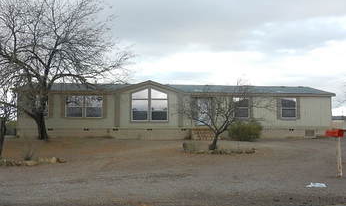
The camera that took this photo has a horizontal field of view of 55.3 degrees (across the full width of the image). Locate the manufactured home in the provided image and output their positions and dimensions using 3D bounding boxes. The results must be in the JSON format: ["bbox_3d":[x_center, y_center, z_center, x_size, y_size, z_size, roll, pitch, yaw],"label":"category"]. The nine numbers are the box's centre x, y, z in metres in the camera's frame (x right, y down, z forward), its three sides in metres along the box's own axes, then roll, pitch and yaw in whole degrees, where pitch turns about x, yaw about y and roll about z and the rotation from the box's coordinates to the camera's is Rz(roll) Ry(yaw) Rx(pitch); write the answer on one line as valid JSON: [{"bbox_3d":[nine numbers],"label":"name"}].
[{"bbox_3d":[0.383,0.745,28.308,23.510,4.400,8.500,0,-3,-6],"label":"manufactured home"}]

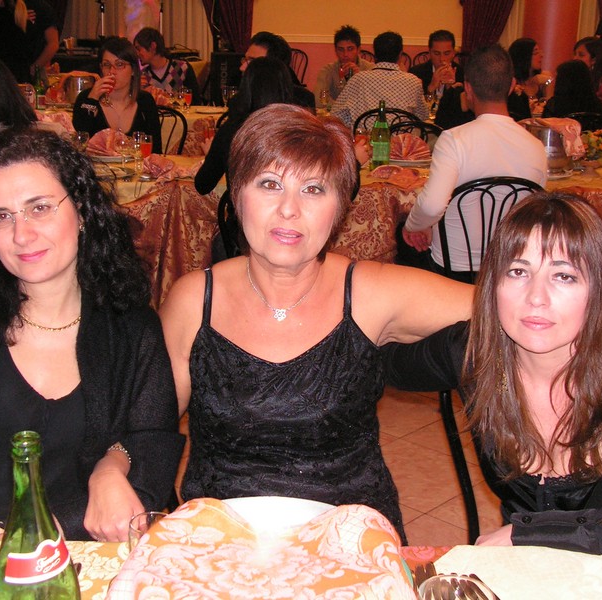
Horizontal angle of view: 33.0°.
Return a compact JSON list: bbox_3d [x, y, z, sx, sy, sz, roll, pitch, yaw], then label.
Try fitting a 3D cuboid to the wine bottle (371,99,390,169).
[{"bbox_3d":[0.358,-0.737,4.550,0.085,0.304,0.085,2,16,0],"label":"wine bottle"}]

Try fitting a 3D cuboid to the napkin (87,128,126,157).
[{"bbox_3d":[-0.870,-0.708,4.571,0.195,0.122,0.090,2,16,0],"label":"napkin"}]

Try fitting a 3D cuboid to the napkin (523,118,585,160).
[{"bbox_3d":[1.081,-0.699,4.373,0.280,0.160,0.190,1,16,0],"label":"napkin"}]

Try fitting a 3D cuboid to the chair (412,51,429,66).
[{"bbox_3d":[1.592,-2.627,12.782,0.420,0.900,0.480,2,16,6],"label":"chair"}]

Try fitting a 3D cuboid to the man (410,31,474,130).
[{"bbox_3d":[0.848,-0.990,6.300,0.550,1.290,0.750,1,16,0],"label":"man"}]

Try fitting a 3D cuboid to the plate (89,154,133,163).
[{"bbox_3d":[-0.873,-0.641,4.609,0.250,0.030,0.250,1,16,0],"label":"plate"}]

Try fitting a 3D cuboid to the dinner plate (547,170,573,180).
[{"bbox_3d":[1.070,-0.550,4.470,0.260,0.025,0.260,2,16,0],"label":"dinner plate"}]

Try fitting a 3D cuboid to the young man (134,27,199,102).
[{"bbox_3d":[-0.970,-1.266,7.201,0.520,1.290,0.720,5,16,15],"label":"young man"}]

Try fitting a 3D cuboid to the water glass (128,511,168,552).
[{"bbox_3d":[-0.188,0.325,1.288,0.061,0.095,0.061,1,16,0],"label":"water glass"}]

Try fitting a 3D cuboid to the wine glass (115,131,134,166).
[{"bbox_3d":[-0.779,-0.665,4.490,0.073,0.140,0.073,2,16,0],"label":"wine glass"}]

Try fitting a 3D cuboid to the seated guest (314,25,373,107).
[{"bbox_3d":[0.300,-1.239,7.095,0.520,1.320,0.720,2,16,6],"label":"seated guest"}]

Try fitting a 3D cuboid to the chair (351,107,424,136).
[{"bbox_3d":[0.494,-0.653,5.814,0.420,0.900,0.500,2,16,4],"label":"chair"}]

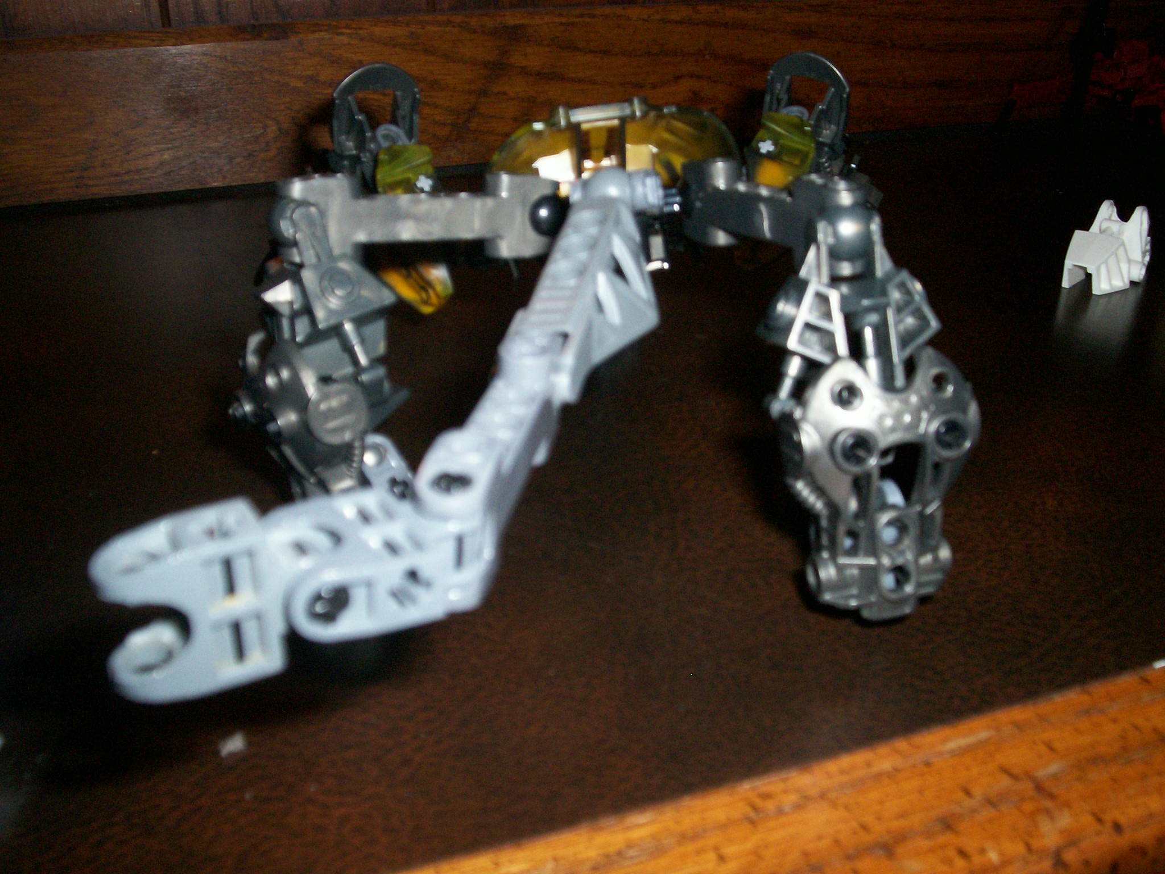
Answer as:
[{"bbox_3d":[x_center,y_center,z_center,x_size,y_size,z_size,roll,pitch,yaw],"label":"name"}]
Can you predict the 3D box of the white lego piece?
[{"bbox_3d":[0.159,-0.058,0.368,0.027,0.023,0.017,-22,32,-40],"label":"white lego piece"}]

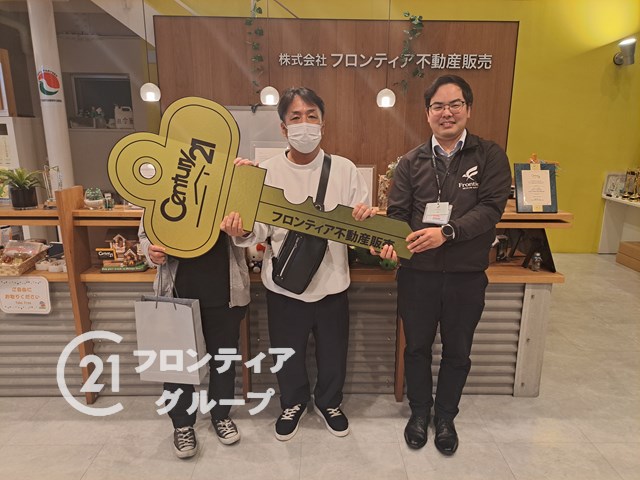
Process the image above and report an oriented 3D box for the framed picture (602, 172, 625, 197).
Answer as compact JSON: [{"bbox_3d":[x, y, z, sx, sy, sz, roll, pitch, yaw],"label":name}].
[{"bbox_3d":[3.607,-0.638,5.414,0.280,0.290,0.090,11,17,38],"label":"framed picture"}]

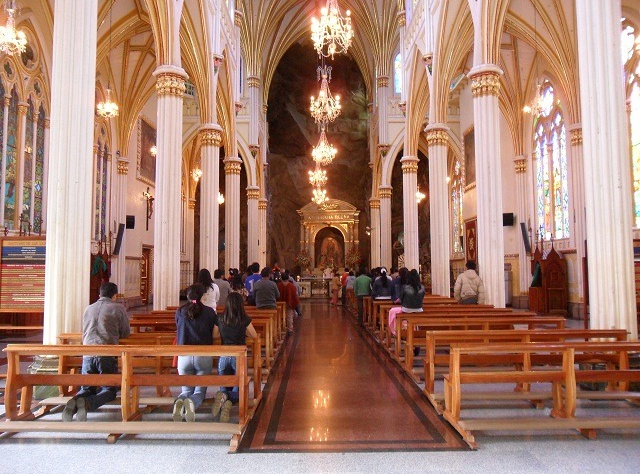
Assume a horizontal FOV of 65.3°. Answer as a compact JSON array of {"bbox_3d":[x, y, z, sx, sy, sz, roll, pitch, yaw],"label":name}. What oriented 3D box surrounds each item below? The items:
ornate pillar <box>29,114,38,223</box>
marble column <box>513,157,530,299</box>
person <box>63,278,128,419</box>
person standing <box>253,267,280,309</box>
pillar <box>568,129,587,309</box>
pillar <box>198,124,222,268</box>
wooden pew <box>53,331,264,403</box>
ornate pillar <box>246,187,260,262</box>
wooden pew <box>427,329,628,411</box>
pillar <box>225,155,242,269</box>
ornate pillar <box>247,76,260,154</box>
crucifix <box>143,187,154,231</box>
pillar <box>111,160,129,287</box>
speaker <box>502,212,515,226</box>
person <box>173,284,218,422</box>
[{"bbox_3d":[-8.187,-1.930,14.263,0.137,3.197,0.481,0,-4,-1],"label":"ornate pillar"},{"bbox_3d":[8.178,-0.413,20.179,0.517,5.842,0.547,0,-4,-1],"label":"marble column"},{"bbox_3d":[-2.372,1.183,5.396,0.580,1.370,0.860,-1,-4,9],"label":"person"},{"bbox_3d":[-1.010,1.376,9.415,0.524,1.598,0.319,0,-4,-1],"label":"person standing"},{"bbox_3d":[7.824,-0.723,15.108,0.420,5.433,0.520,0,-4,-1],"label":"pillar"},{"bbox_3d":[-3.294,-0.426,14.929,0.740,5.948,0.740,0,-4,-1],"label":"pillar"},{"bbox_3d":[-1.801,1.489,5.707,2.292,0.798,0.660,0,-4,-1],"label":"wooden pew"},{"bbox_3d":[-3.610,0.214,26.935,0.699,6.042,0.699,0,-4,-1],"label":"ornate pillar"},{"bbox_3d":[2.433,1.498,5.675,2.386,0.821,0.699,0,-4,-1],"label":"wooden pew"},{"bbox_3d":[-3.354,-0.123,19.169,0.740,5.948,0.740,0,-4,-1],"label":"pillar"},{"bbox_3d":[-3.573,-6.666,27.228,0.578,4.393,0.669,0,-4,-1],"label":"ornate pillar"},{"bbox_3d":[-7.988,-1.283,23.292,0.304,2.051,0.912,0,-4,-1],"label":"crucifix"},{"bbox_3d":[-7.930,-0.348,19.952,0.517,5.735,0.547,0,-4,-1],"label":"pillar"},{"bbox_3d":[7.630,-0.695,20.173,0.400,0.530,0.360,-2,-4,23],"label":"speaker"},{"bbox_3d":[-1.342,1.191,5.380,0.460,1.340,0.820,-1,-4,6],"label":"person"}]

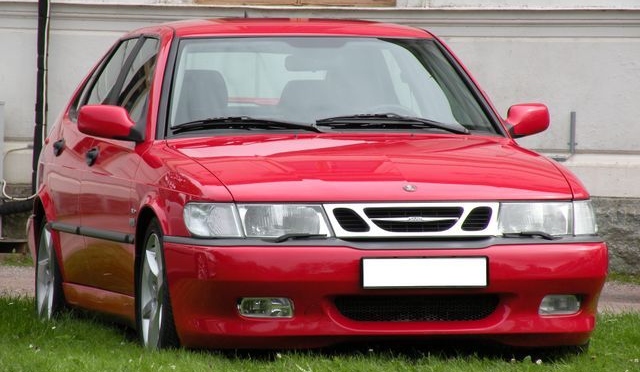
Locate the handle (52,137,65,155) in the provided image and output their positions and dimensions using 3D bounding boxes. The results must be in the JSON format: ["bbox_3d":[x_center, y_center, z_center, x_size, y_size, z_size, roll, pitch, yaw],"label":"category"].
[{"bbox_3d":[-1.134,-0.167,19.486,0.055,0.080,0.200,0,0,-13],"label":"handle"}]

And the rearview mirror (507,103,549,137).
[{"bbox_3d":[0.831,-0.265,18.578,0.250,0.155,0.190,0,0,-13],"label":"rearview mirror"}]

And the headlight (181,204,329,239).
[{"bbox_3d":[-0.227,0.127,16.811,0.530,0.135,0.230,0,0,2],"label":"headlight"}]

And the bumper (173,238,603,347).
[{"bbox_3d":[0.314,0.399,16.985,1.710,0.410,0.650,0,0,-13],"label":"bumper"}]

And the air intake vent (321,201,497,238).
[{"bbox_3d":[0.356,0.124,16.794,0.670,0.140,0.120,0,0,-13],"label":"air intake vent"}]

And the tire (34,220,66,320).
[{"bbox_3d":[-1.119,0.396,20.003,0.210,0.620,0.620,0,0,-13],"label":"tire"}]

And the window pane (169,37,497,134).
[{"bbox_3d":[0.016,-0.421,18.280,1.390,0.110,0.710,0,38,-13],"label":"window pane"}]

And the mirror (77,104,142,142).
[{"bbox_3d":[-0.847,-0.252,18.197,0.250,0.155,0.190,0,0,-13],"label":"mirror"}]

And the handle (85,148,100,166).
[{"bbox_3d":[-0.943,-0.128,18.637,0.055,0.085,0.200,0,0,-13],"label":"handle"}]

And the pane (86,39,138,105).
[{"bbox_3d":[-0.905,-0.435,19.301,0.050,0.410,0.600,24,-5,-12],"label":"pane"}]

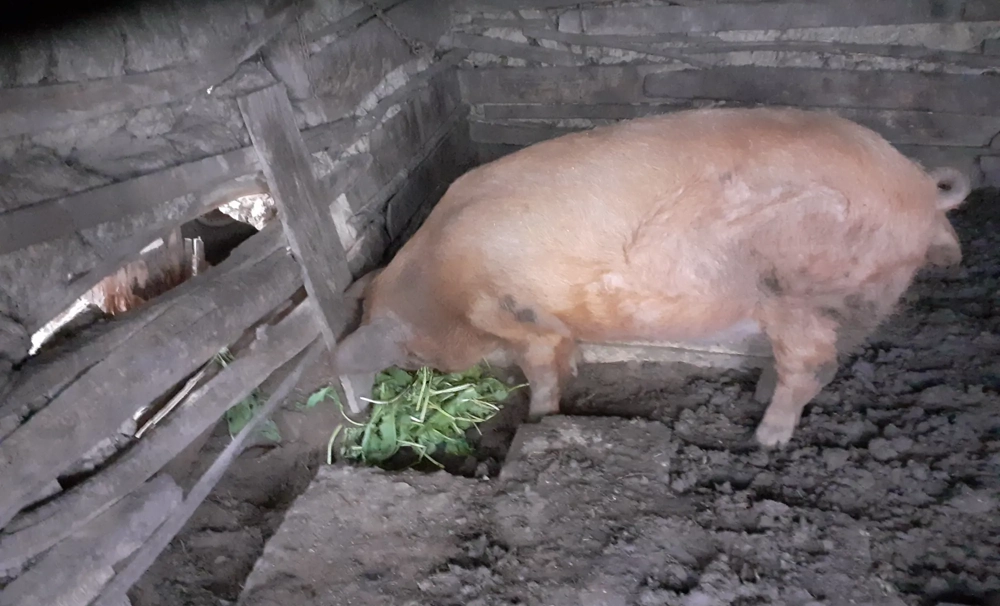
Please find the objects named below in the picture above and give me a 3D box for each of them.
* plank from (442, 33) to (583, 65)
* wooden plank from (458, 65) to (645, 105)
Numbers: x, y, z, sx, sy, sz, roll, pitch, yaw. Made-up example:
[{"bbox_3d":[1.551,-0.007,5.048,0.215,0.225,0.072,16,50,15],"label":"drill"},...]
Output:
[{"bbox_3d":[0.058,-1.087,3.330,0.591,0.068,0.050,8,24,3],"label":"plank"},{"bbox_3d":[0.221,-0.947,3.373,0.793,0.154,0.050,1,23,5],"label":"wooden plank"}]

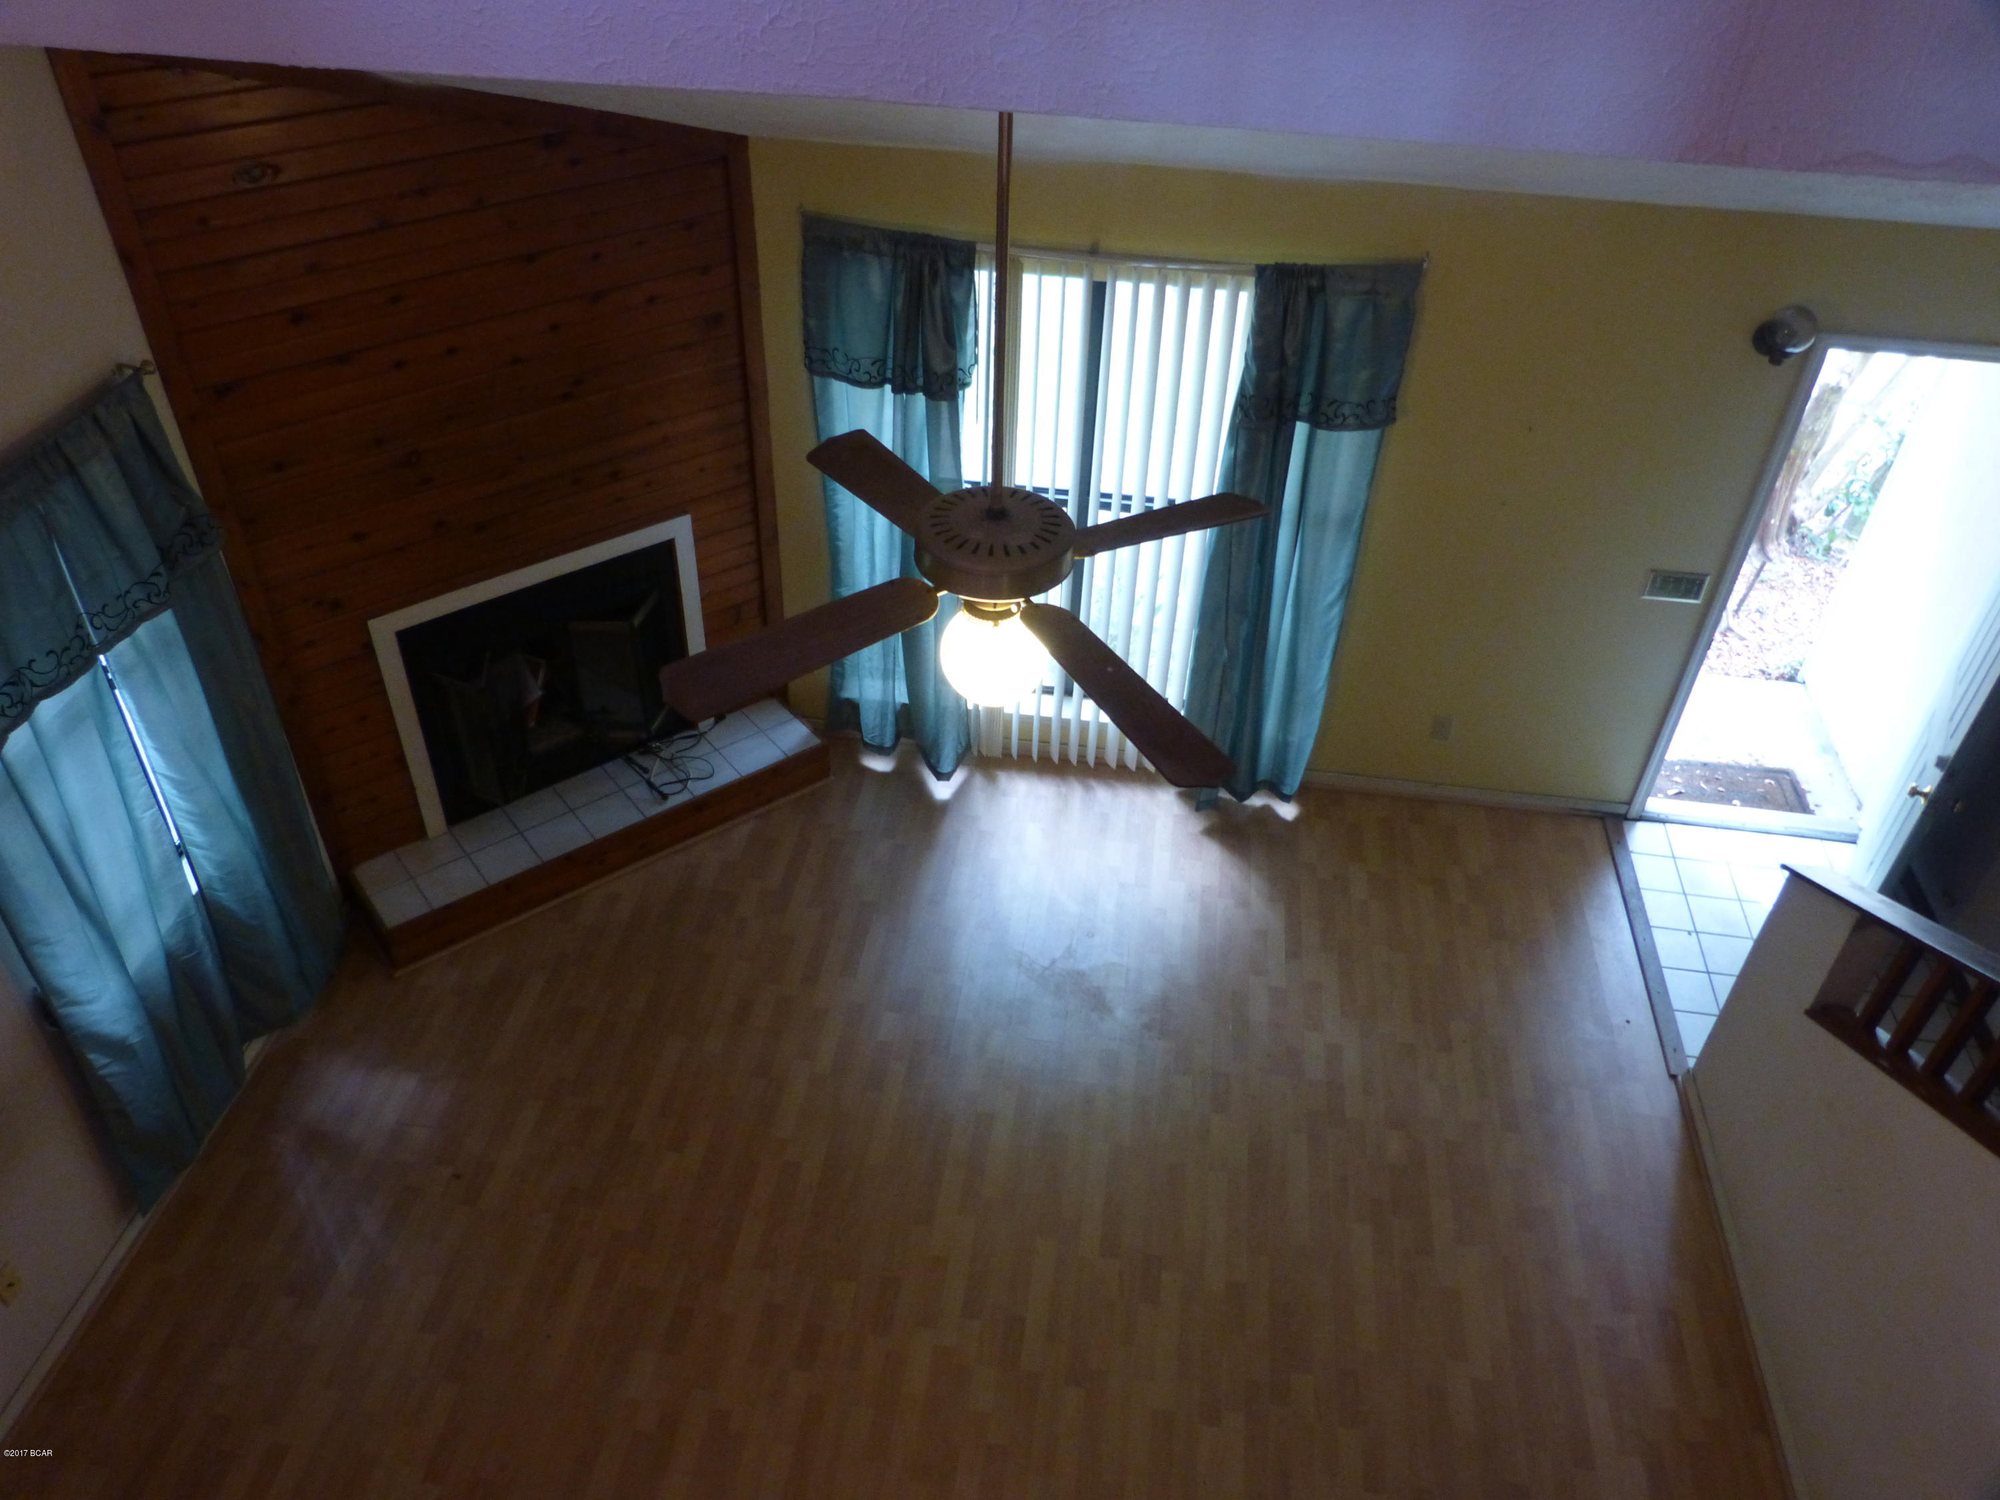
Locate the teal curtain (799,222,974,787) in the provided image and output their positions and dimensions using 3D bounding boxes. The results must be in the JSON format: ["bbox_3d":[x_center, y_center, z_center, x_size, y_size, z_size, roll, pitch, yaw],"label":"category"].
[{"bbox_3d":[-0.391,-0.858,5.447,0.600,2.200,0.170,6,39,6],"label":"teal curtain"}]

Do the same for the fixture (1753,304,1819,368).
[{"bbox_3d":[2.492,-1.314,4.574,0.160,0.150,0.150,6,39,6],"label":"fixture"}]

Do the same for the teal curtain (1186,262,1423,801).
[{"bbox_3d":[1.065,-0.694,5.305,0.550,2.200,0.170,6,39,6],"label":"teal curtain"}]

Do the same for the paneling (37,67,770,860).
[{"bbox_3d":[-1.602,-0.951,4.804,1.890,2.880,0.090,-25,46,-30],"label":"paneling"}]

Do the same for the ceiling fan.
[{"bbox_3d":[0.000,-0.579,2.559,1.100,1.300,1.120,6,39,6],"label":"ceiling fan"}]

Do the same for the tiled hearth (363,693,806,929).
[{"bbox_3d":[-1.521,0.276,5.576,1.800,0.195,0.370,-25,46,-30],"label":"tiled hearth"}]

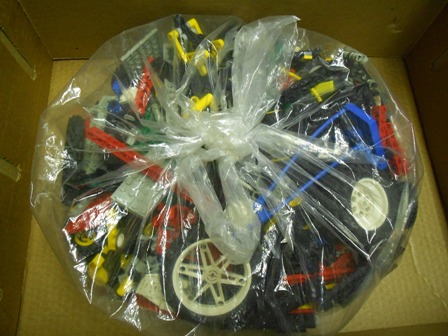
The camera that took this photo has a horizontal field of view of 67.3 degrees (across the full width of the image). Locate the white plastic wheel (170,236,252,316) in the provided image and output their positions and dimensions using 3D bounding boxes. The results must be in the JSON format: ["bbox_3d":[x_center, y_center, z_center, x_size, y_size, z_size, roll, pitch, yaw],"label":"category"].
[{"bbox_3d":[-0.009,0.085,0.269,0.061,0.014,0.061,0,93,-2],"label":"white plastic wheel"}]

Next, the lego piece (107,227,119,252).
[{"bbox_3d":[-0.089,0.057,0.269,0.008,0.008,0.020,2,71,-11],"label":"lego piece"}]

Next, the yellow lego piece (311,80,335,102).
[{"bbox_3d":[0.092,-0.071,0.314,0.021,0.009,0.015,-13,82,5],"label":"yellow lego piece"}]

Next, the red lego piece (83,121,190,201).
[{"bbox_3d":[-0.073,-0.005,0.284,0.128,0.010,0.008,30,37,23],"label":"red lego piece"}]

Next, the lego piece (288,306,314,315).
[{"bbox_3d":[0.062,0.115,0.270,0.021,0.008,0.009,-1,65,-4],"label":"lego piece"}]

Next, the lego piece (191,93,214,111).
[{"bbox_3d":[-0.019,-0.059,0.297,0.022,0.008,0.012,-40,87,-7],"label":"lego piece"}]

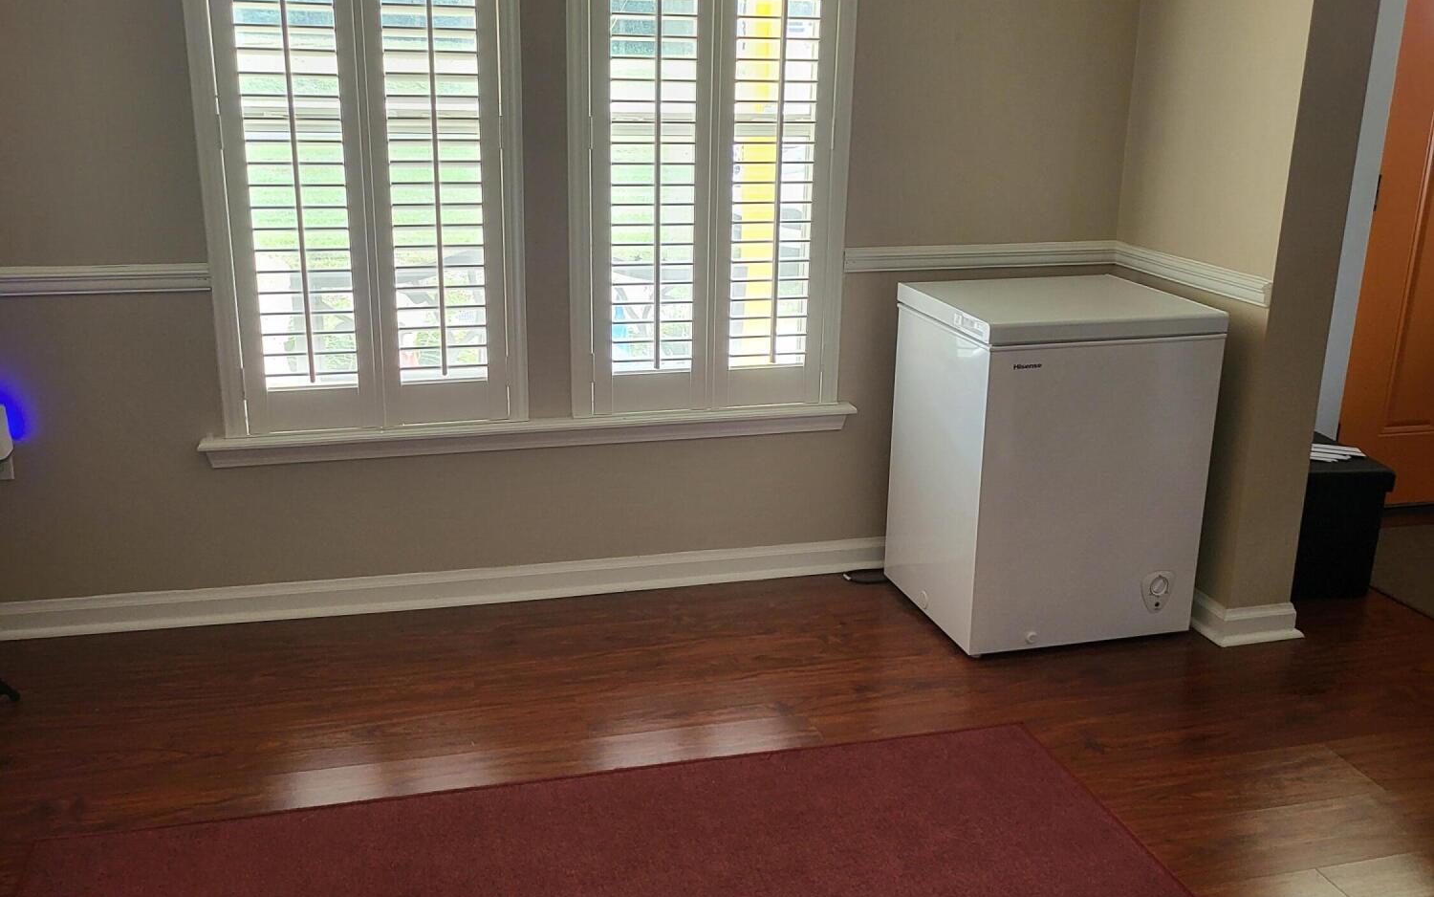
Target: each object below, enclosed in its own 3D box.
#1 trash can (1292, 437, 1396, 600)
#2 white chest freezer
[{"bbox_3d":[1.658,0.181,3.873,0.385,0.365,0.400,-1,17,-6],"label":"trash can"},{"bbox_3d":[0.859,0.023,3.509,0.628,0.851,0.560,-4,18,-15],"label":"white chest freezer"}]

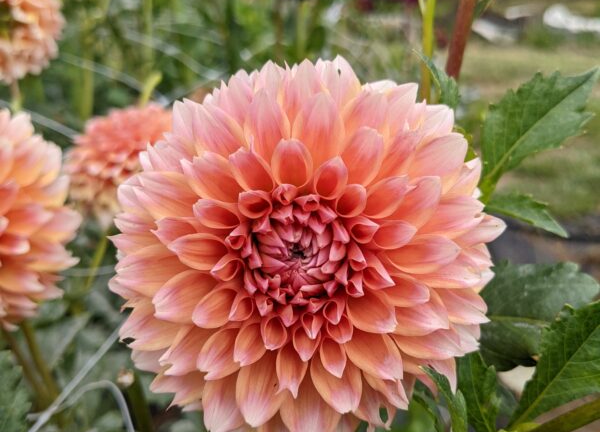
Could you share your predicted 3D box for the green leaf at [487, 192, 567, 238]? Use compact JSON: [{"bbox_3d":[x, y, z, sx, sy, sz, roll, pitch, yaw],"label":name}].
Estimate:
[{"bbox_3d":[0.094,0.000,0.260,0.037,0.009,0.020,26,27,6],"label":"green leaf"}]

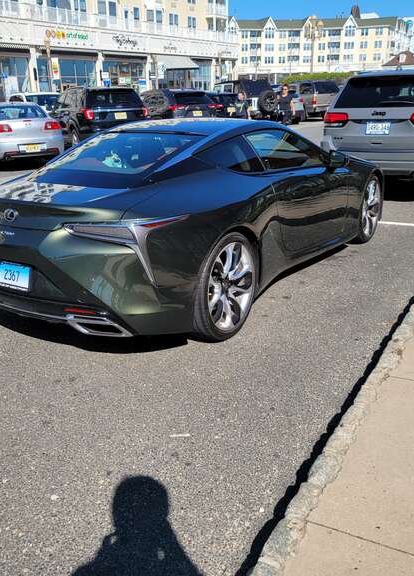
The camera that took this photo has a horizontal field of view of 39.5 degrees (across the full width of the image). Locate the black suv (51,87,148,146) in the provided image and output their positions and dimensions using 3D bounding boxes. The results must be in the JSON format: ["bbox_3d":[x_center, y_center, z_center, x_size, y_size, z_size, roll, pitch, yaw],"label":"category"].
[{"bbox_3d":[-3.743,-5.212,17.701,2.000,1.780,5.030,-12,21,-29],"label":"black suv"}]

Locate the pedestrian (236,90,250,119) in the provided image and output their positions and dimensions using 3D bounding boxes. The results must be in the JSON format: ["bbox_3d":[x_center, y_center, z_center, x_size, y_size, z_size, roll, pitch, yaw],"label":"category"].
[{"bbox_3d":[1.059,-5.088,17.243,0.480,1.490,0.320,2,19,9],"label":"pedestrian"}]

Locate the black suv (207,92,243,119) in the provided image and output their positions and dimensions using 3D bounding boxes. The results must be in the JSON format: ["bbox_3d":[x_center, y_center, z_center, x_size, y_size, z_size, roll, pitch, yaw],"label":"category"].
[{"bbox_3d":[-0.379,-6.935,22.928,1.840,1.520,4.650,-12,22,-29],"label":"black suv"}]

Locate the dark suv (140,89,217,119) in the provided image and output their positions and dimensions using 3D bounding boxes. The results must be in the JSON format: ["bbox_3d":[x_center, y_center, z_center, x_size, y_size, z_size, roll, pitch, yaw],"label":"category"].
[{"bbox_3d":[-1.447,-5.813,19.318,1.900,1.670,4.680,-13,22,-29],"label":"dark suv"}]

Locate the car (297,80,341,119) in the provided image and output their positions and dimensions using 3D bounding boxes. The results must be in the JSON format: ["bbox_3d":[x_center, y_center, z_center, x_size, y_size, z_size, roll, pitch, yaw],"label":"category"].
[{"bbox_3d":[4.723,-9.899,30.687,1.970,1.900,5.050,-12,22,-29],"label":"car"}]

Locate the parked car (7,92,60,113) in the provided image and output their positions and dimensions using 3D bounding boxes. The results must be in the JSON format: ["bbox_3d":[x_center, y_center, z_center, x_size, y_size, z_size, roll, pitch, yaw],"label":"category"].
[{"bbox_3d":[-6.505,-6.449,21.701,1.850,1.690,4.600,-12,22,-29],"label":"parked car"}]

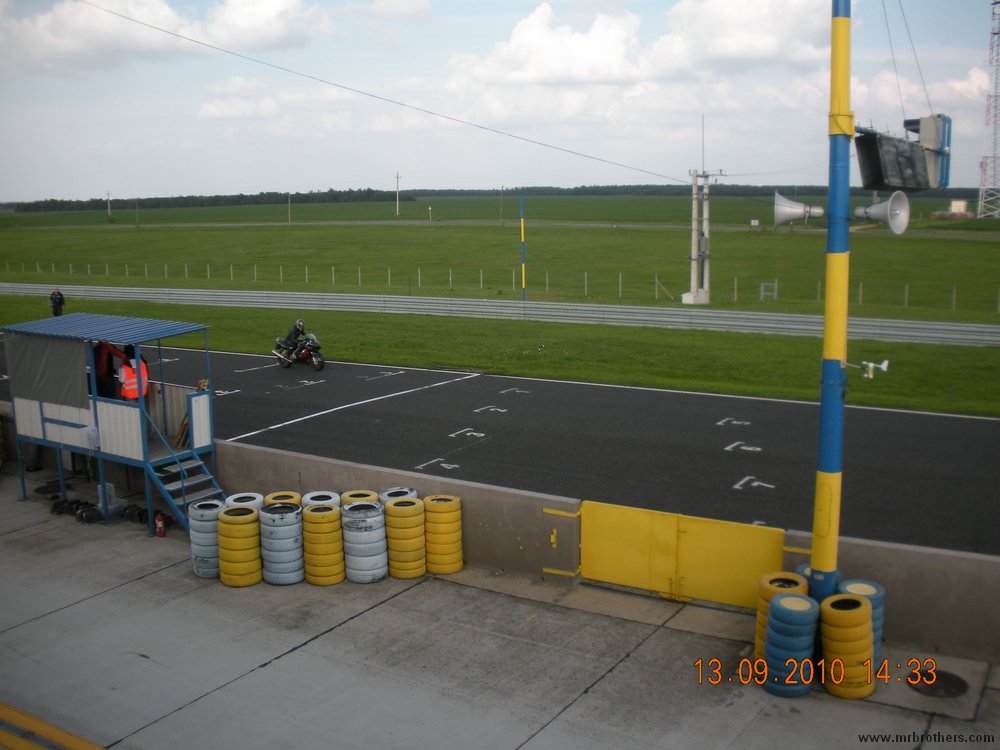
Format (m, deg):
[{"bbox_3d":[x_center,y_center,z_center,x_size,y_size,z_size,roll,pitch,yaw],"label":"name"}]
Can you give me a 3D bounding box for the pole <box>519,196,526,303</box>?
[{"bbox_3d":[1.234,-6.404,52.898,0.180,6.200,0.180,-1,9,0],"label":"pole"}]

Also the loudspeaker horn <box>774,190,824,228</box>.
[{"bbox_3d":[3.330,-1.826,11.225,0.540,0.440,0.440,2,10,16],"label":"loudspeaker horn"}]

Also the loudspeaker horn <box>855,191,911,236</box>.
[{"bbox_3d":[3.978,-1.709,10.654,0.460,0.460,0.540,-8,12,-36],"label":"loudspeaker horn"}]

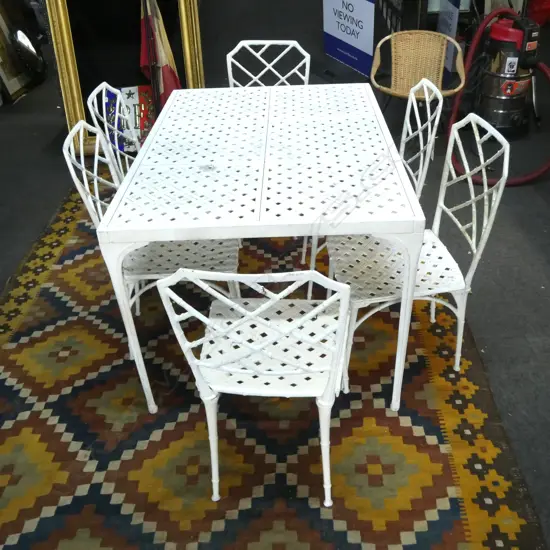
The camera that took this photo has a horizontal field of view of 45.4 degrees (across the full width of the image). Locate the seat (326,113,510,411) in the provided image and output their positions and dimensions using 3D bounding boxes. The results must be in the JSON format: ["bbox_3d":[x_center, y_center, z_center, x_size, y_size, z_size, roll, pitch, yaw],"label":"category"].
[{"bbox_3d":[0.451,-0.079,2.287,0.547,0.864,0.457,-6,31,-5],"label":"seat"}]

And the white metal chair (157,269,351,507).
[{"bbox_3d":[-0.012,0.207,1.857,0.457,0.864,0.552,1,32,6],"label":"white metal chair"}]

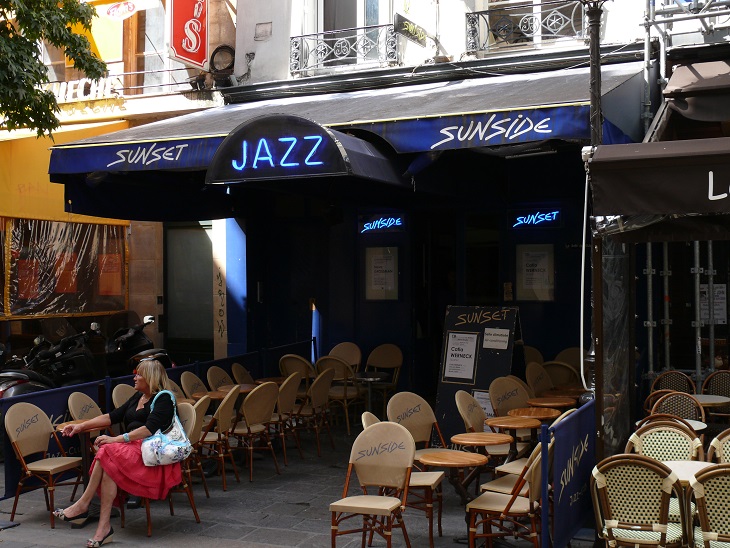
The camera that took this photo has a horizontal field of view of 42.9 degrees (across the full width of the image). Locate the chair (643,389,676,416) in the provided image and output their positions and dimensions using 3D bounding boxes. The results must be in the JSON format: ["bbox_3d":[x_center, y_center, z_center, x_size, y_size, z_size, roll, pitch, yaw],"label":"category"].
[{"bbox_3d":[2.900,1.500,8.600,0.500,0.880,0.560,0,1,40],"label":"chair"}]

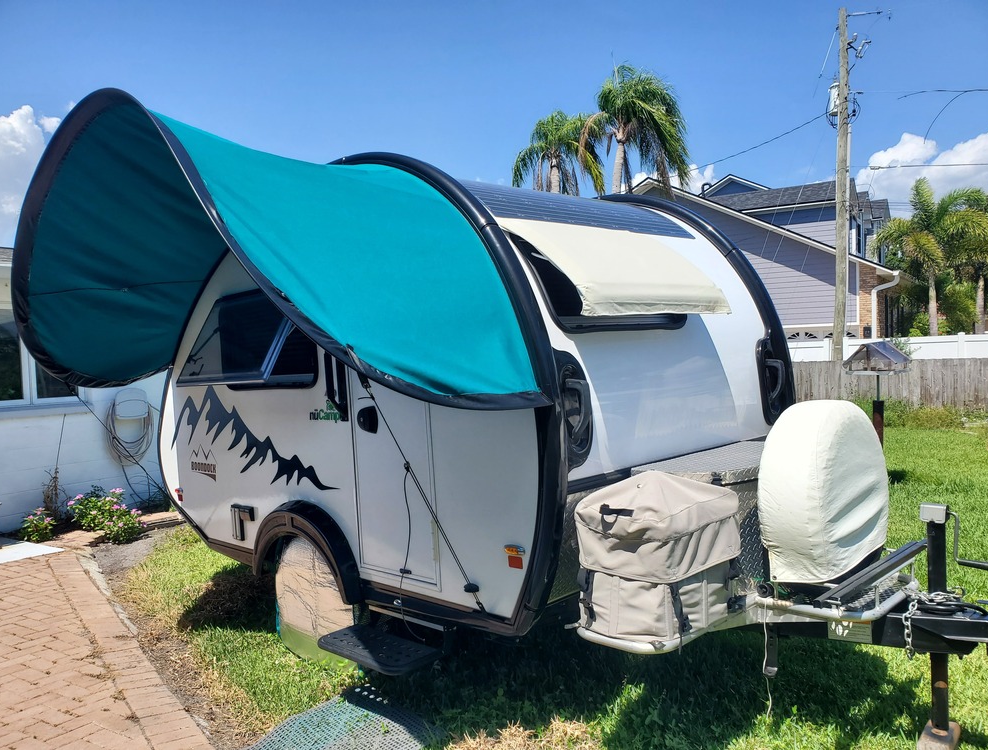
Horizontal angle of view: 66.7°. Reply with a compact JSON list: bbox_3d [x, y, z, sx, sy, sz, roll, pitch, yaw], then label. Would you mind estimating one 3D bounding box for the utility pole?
[{"bbox_3d":[8.315,-4.017,18.000,0.280,9.467,0.280,0,2,0],"label":"utility pole"}]

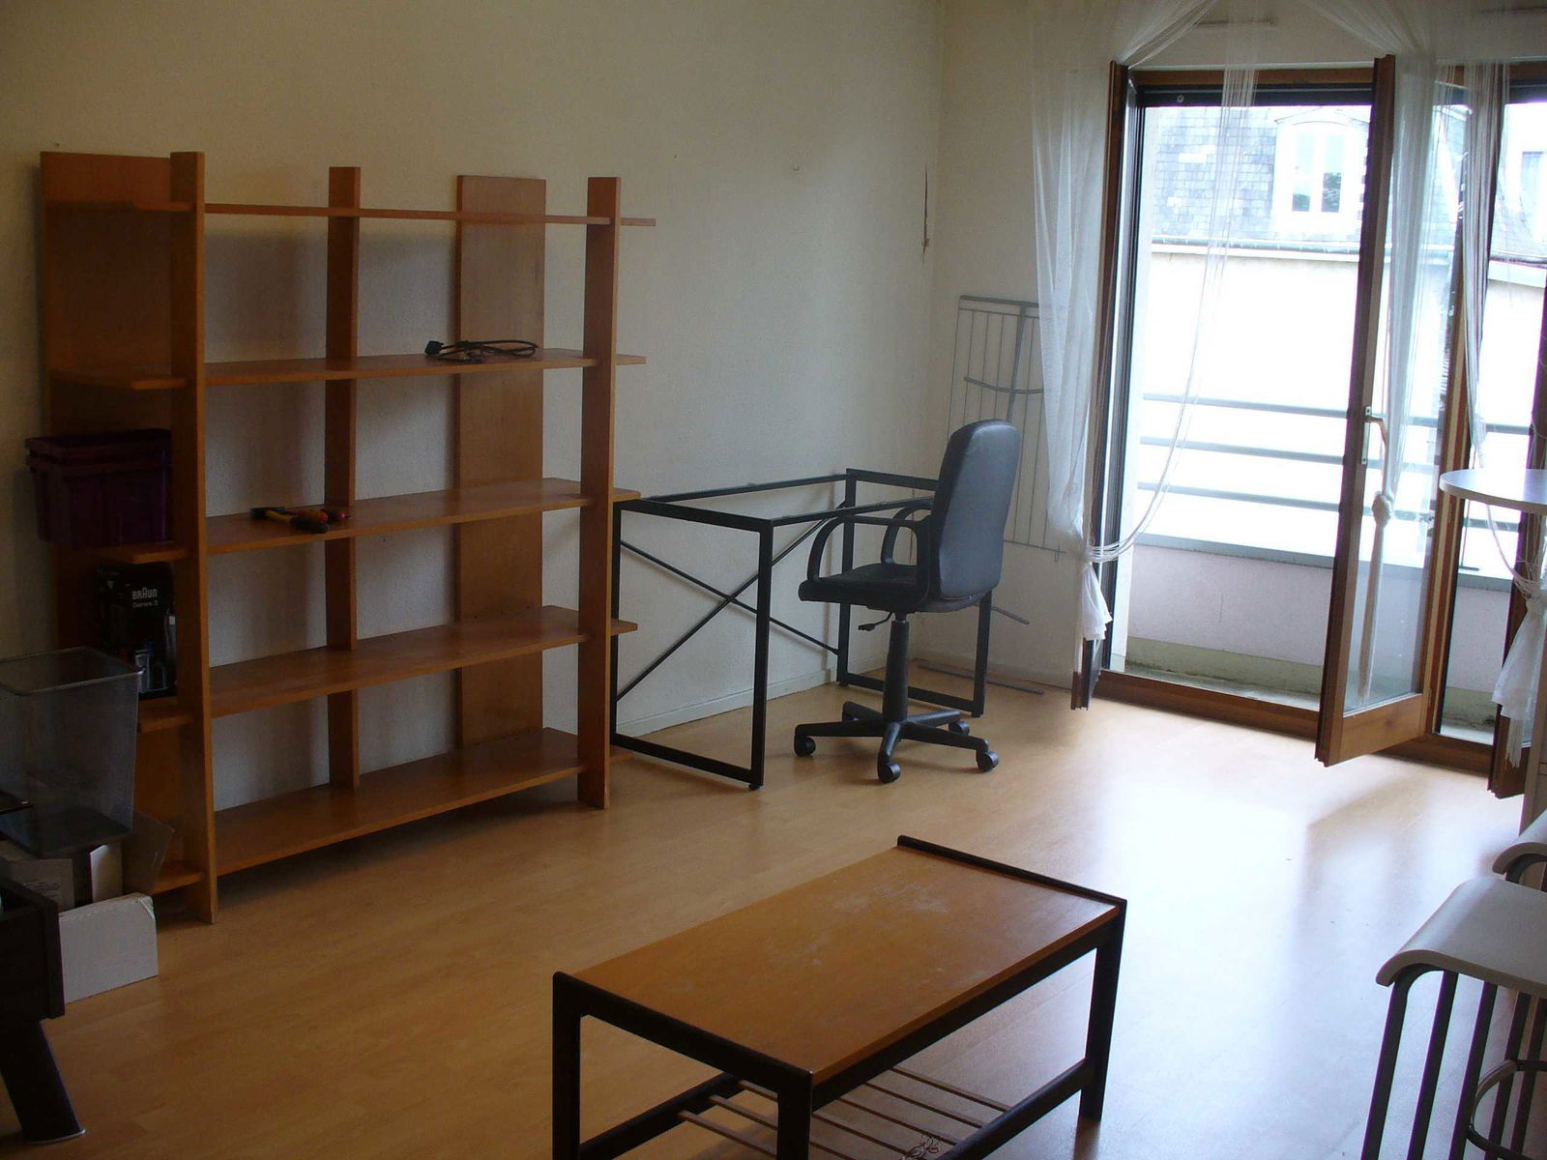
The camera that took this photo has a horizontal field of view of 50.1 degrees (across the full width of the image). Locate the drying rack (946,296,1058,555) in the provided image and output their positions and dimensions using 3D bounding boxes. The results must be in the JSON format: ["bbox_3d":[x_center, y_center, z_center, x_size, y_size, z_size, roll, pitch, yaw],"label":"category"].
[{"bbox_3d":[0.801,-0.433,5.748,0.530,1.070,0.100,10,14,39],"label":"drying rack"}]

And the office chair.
[{"bbox_3d":[0.412,0.025,4.838,0.620,1.000,0.610,8,12,31],"label":"office chair"}]

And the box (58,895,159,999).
[{"bbox_3d":[-1.347,0.698,3.196,0.170,0.175,0.240,10,14,39],"label":"box"}]

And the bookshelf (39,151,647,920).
[{"bbox_3d":[-0.925,-0.148,3.885,0.400,1.610,1.430,10,14,39],"label":"bookshelf"}]

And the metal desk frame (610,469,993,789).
[{"bbox_3d":[0.114,0.106,5.064,0.590,0.740,1.070,10,14,39],"label":"metal desk frame"}]

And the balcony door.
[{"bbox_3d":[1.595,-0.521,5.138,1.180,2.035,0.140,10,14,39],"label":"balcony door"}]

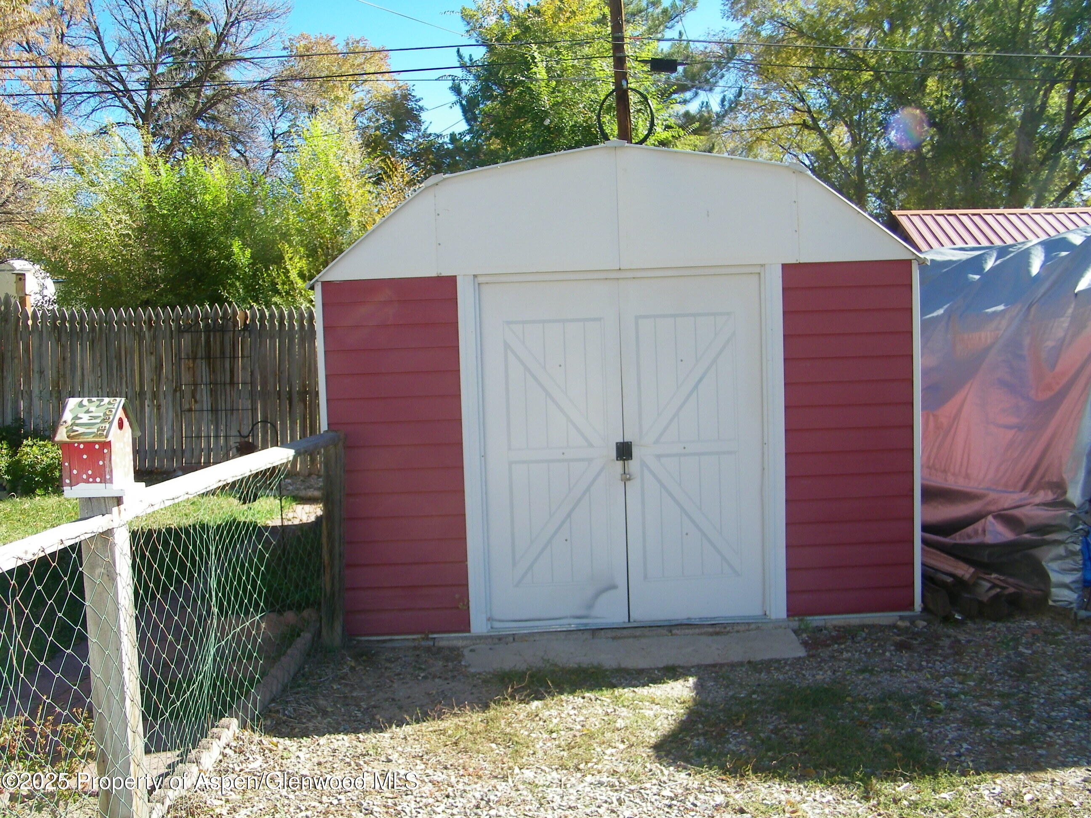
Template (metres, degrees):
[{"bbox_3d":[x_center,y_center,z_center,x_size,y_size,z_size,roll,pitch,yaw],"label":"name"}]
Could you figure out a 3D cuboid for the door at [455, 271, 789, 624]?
[{"bbox_3d":[0.402,0.209,5.107,1.629,1.811,0.070,-2,5,-1],"label":"door"}]

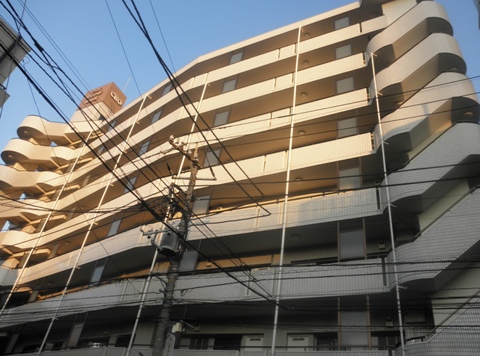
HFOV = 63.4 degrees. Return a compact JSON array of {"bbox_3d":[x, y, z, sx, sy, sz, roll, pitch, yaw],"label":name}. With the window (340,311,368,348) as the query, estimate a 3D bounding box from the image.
[{"bbox_3d":[3.447,4.528,11.666,0.840,1.050,0.080,-11,-42,26],"label":"window"}]

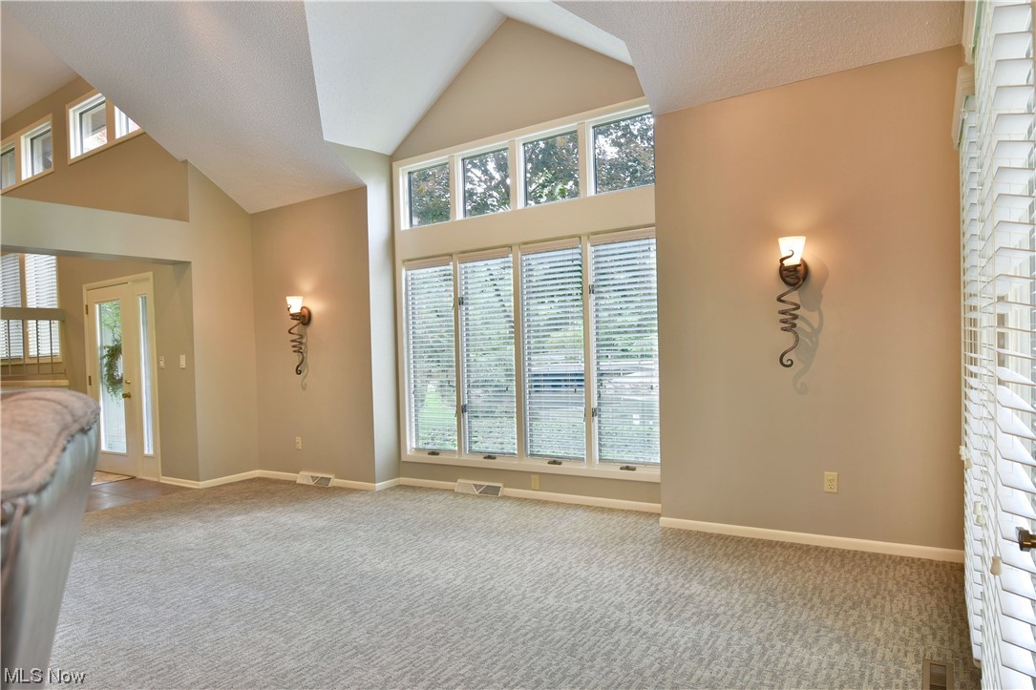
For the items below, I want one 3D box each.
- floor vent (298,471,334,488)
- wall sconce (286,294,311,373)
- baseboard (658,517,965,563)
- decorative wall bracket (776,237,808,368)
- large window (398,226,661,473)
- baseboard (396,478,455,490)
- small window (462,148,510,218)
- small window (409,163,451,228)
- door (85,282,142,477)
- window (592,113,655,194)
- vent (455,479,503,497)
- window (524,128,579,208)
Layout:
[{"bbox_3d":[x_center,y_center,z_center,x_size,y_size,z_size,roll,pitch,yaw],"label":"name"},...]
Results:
[{"bbox_3d":[-1.920,1.269,5.719,0.458,0.106,0.068,-2,0,30],"label":"floor vent"},{"bbox_3d":[-2.055,-0.087,5.651,0.160,0.730,0.190,-2,-1,31],"label":"wall sconce"},{"bbox_3d":[1.679,1.164,3.654,1.690,0.065,0.016,-2,0,30],"label":"baseboard"},{"bbox_3d":[1.622,-0.246,3.559,0.165,0.765,0.195,-2,0,30],"label":"decorative wall bracket"},{"bbox_3d":[0.022,0.070,4.904,2.400,1.750,0.120,-2,-1,31],"label":"large window"},{"bbox_3d":[-0.824,1.242,5.364,0.645,0.070,0.020,-2,-1,31],"label":"baseboard"},{"bbox_3d":[-0.274,-1.383,5.167,0.530,0.550,0.080,-2,0,30],"label":"small window"},{"bbox_3d":[-0.772,-1.339,5.405,0.565,0.560,0.100,-2,-1,31],"label":"small window"},{"bbox_3d":[-4.393,0.379,6.559,0.880,2.050,0.055,-2,0,30],"label":"door"},{"bbox_3d":[0.786,-1.404,4.456,0.530,0.560,0.100,-2,-1,31],"label":"window"},{"bbox_3d":[-0.338,1.214,5.114,0.458,0.106,0.068,-2,0,30],"label":"vent"},{"bbox_3d":[0.274,-1.383,4.768,0.540,0.560,0.100,-2,-1,31],"label":"window"}]

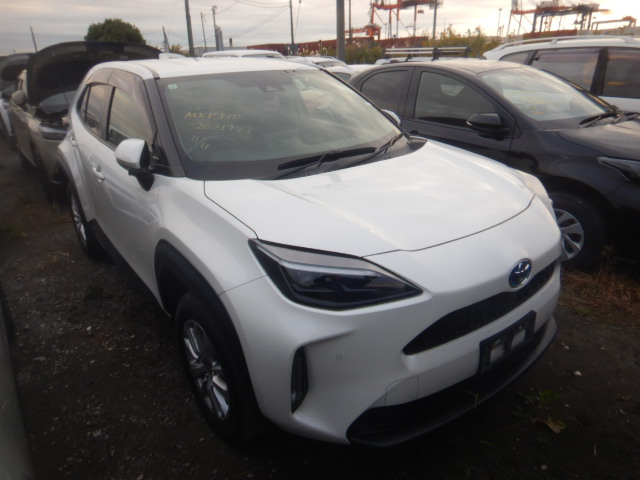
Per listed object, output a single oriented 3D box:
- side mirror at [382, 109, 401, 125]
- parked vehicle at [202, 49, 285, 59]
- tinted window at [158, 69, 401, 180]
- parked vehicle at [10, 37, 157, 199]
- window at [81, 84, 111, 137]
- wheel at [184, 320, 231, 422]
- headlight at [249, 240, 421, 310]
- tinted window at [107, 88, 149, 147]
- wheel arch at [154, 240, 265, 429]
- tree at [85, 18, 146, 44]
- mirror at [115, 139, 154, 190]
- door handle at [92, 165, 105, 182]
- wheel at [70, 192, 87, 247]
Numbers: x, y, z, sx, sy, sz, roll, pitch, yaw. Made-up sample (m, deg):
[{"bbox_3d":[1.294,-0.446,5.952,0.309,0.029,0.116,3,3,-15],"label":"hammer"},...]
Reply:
[{"bbox_3d":[0.437,-0.736,2.974,0.155,0.210,0.220,-17,26,-34],"label":"side mirror"},{"bbox_3d":[-2.075,-3.539,10.583,1.720,1.780,4.300,-18,27,-34],"label":"parked vehicle"},{"bbox_3d":[-0.173,-0.672,2.392,1.360,0.140,0.800,-18,59,-34],"label":"tinted window"},{"bbox_3d":[-3.621,-1.961,6.818,1.760,1.780,4.250,-18,27,-34],"label":"parked vehicle"},{"bbox_3d":[-1.466,-0.845,2.866,0.090,0.350,0.800,6,12,-40],"label":"window"},{"bbox_3d":[-0.416,0.526,1.890,0.155,0.438,0.438,-17,26,-34],"label":"wheel"},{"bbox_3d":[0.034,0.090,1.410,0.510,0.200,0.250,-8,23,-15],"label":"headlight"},{"bbox_3d":[-1.017,-0.628,2.357,0.080,0.370,0.880,-3,18,-38],"label":"tinted window"},{"bbox_3d":[-0.462,0.336,1.788,0.140,0.520,0.910,-17,26,-34],"label":"wheel arch"},{"bbox_3d":[-14.608,-13.511,32.385,5.000,4.770,5.000,-11,24,-20],"label":"tree"},{"bbox_3d":[-0.875,-0.339,2.065,0.155,0.210,0.220,-17,26,-34],"label":"mirror"},{"bbox_3d":[-1.323,-0.392,2.642,0.060,0.065,0.220,-18,27,-34],"label":"door handle"},{"bbox_3d":[-1.971,-0.188,3.794,0.155,0.438,0.438,-17,26,-34],"label":"wheel"}]

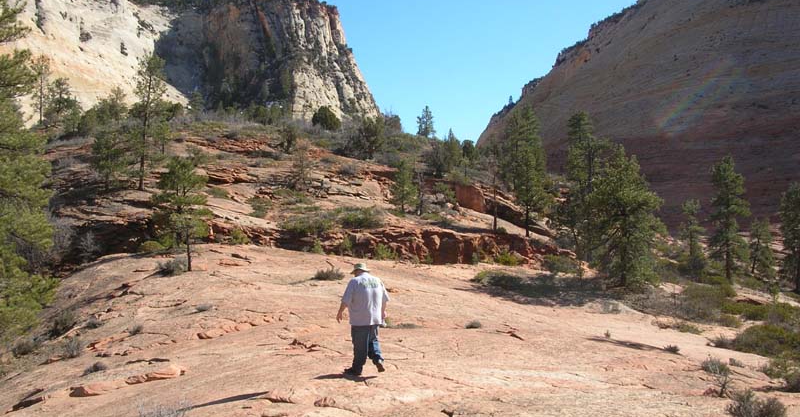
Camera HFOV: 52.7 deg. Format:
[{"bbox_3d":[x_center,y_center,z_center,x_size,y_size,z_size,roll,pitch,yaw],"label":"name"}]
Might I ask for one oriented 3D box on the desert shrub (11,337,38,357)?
[{"bbox_3d":[-7.896,2.923,17.000,0.577,0.416,0.519,1,-3,-25],"label":"desert shrub"}]

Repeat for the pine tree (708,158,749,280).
[{"bbox_3d":[19.565,0.594,48.000,2.419,7.332,2.494,0,-3,0],"label":"pine tree"}]

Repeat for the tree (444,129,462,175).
[{"bbox_3d":[5.162,-5.403,78.000,1.702,4.394,1.702,0,-3,4],"label":"tree"}]

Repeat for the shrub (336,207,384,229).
[{"bbox_3d":[-2.052,0.520,42.000,2.444,1.132,2.200,0,-3,-3],"label":"shrub"}]

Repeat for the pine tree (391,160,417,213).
[{"bbox_3d":[0.186,-1.170,43.000,1.383,2.872,1.272,0,-2,0],"label":"pine tree"}]

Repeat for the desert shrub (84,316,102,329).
[{"bbox_3d":[-6.635,2.468,17.500,0.378,0.297,0.370,0,-3,0],"label":"desert shrub"}]

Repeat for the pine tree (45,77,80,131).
[{"bbox_3d":[-30.059,-9.263,72.000,3.110,4.713,3.206,0,-3,0],"label":"pine tree"}]

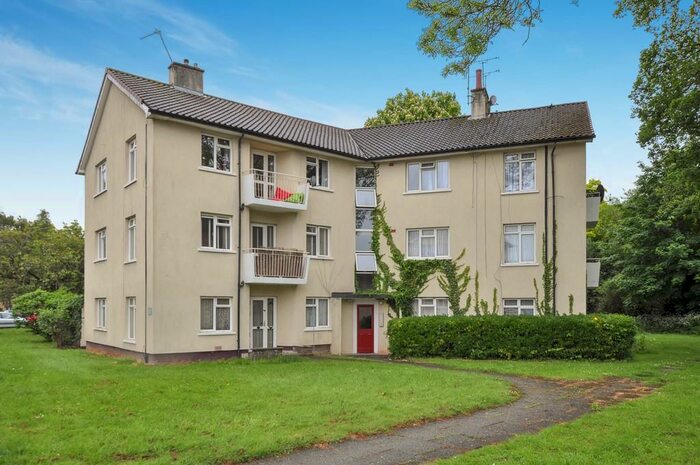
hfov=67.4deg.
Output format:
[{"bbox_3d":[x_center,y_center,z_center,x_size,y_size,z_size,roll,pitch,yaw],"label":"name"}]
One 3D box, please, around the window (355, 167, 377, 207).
[{"bbox_3d":[0.636,-1.868,21.527,0.900,1.663,0.160,1,-5,-8],"label":"window"}]

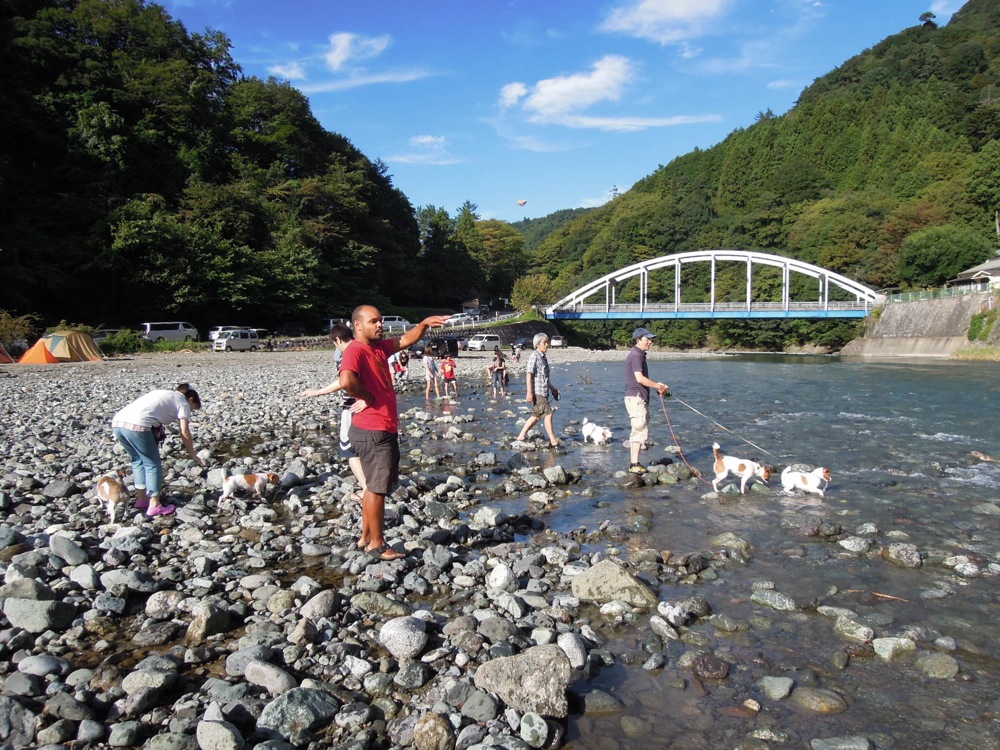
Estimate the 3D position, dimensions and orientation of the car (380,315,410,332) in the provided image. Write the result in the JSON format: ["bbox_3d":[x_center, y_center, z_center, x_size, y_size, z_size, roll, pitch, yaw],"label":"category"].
[{"bbox_3d":[-13.553,-6.425,87.000,1.700,1.950,4.700,3,4,45],"label":"car"}]

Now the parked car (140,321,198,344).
[{"bbox_3d":[-31.843,-4.069,67.000,1.690,1.980,4.700,2,3,37],"label":"parked car"}]

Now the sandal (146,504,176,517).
[{"bbox_3d":[-2.991,1.196,6.120,0.240,0.100,0.100,-2,3,-33],"label":"sandal"}]

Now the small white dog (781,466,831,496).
[{"bbox_3d":[3.178,1.106,7.200,0.480,0.300,0.180,1,3,24],"label":"small white dog"}]

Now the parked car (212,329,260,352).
[{"bbox_3d":[-21.243,-2.746,56.000,1.475,1.870,3.400,2,4,34],"label":"parked car"}]

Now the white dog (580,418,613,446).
[{"bbox_3d":[1.470,0.848,10.400,0.500,0.380,0.190,3,4,44],"label":"white dog"}]

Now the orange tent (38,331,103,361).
[{"bbox_3d":[-26.856,-1.768,43.000,2.850,1.900,2.750,1,3,13],"label":"orange tent"}]

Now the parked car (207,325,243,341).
[{"bbox_3d":[-30.652,-4.615,79.000,1.720,1.800,4.600,2,3,30],"label":"parked car"}]

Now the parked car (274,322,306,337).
[{"bbox_3d":[-25.081,-5.375,83.000,1.660,1.750,4.200,2,3,32],"label":"parked car"}]

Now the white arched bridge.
[{"bbox_3d":[28.753,-12.157,94.700,44.000,9.100,6.200,1,3,18],"label":"white arched bridge"}]

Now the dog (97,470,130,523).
[{"bbox_3d":[-3.233,1.021,5.800,0.220,0.370,0.440,-1,3,-22],"label":"dog"}]

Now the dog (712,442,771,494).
[{"bbox_3d":[2.525,0.973,7.250,0.580,0.520,0.200,1,3,15],"label":"dog"}]

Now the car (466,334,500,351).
[{"bbox_3d":[-1.962,-3.773,80.000,1.700,1.860,4.600,2,4,31],"label":"car"}]

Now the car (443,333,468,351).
[{"bbox_3d":[-5.344,-3.600,78.000,1.700,1.800,4.500,1,3,26],"label":"car"}]

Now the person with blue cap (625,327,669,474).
[{"bbox_3d":[1.733,0.308,8.200,0.500,1.730,0.500,1,3,12],"label":"person with blue cap"}]

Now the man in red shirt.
[{"bbox_3d":[-0.771,0.405,4.970,0.550,1.770,0.660,2,3,35],"label":"man in red shirt"}]

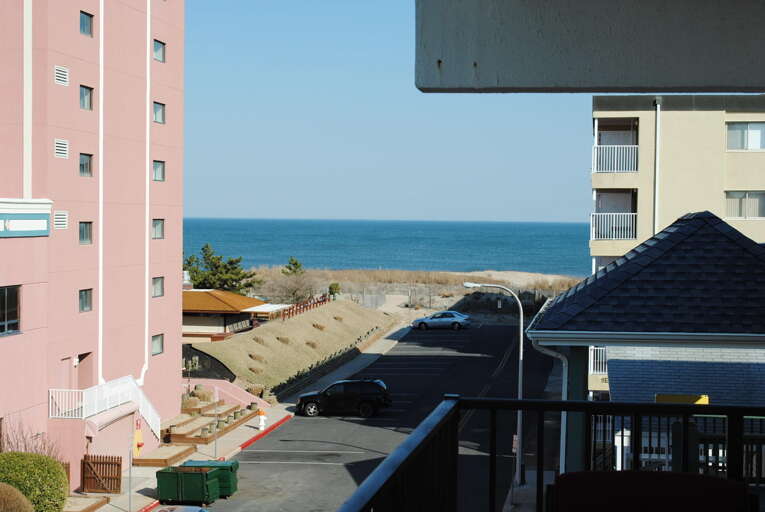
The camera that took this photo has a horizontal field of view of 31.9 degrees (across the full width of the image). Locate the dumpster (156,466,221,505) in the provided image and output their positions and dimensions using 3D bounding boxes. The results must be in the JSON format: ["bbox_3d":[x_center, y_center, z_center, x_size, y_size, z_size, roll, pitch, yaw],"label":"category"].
[{"bbox_3d":[-7.104,8.368,48.900,1.900,1.150,1.150,1,2,8],"label":"dumpster"}]

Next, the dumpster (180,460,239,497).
[{"bbox_3d":[-6.512,8.372,50.600,1.900,1.180,1.100,1,2,8],"label":"dumpster"}]

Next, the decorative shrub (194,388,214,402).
[{"bbox_3d":[-8.742,6.899,66.200,0.880,0.620,0.850,1,2,0],"label":"decorative shrub"}]

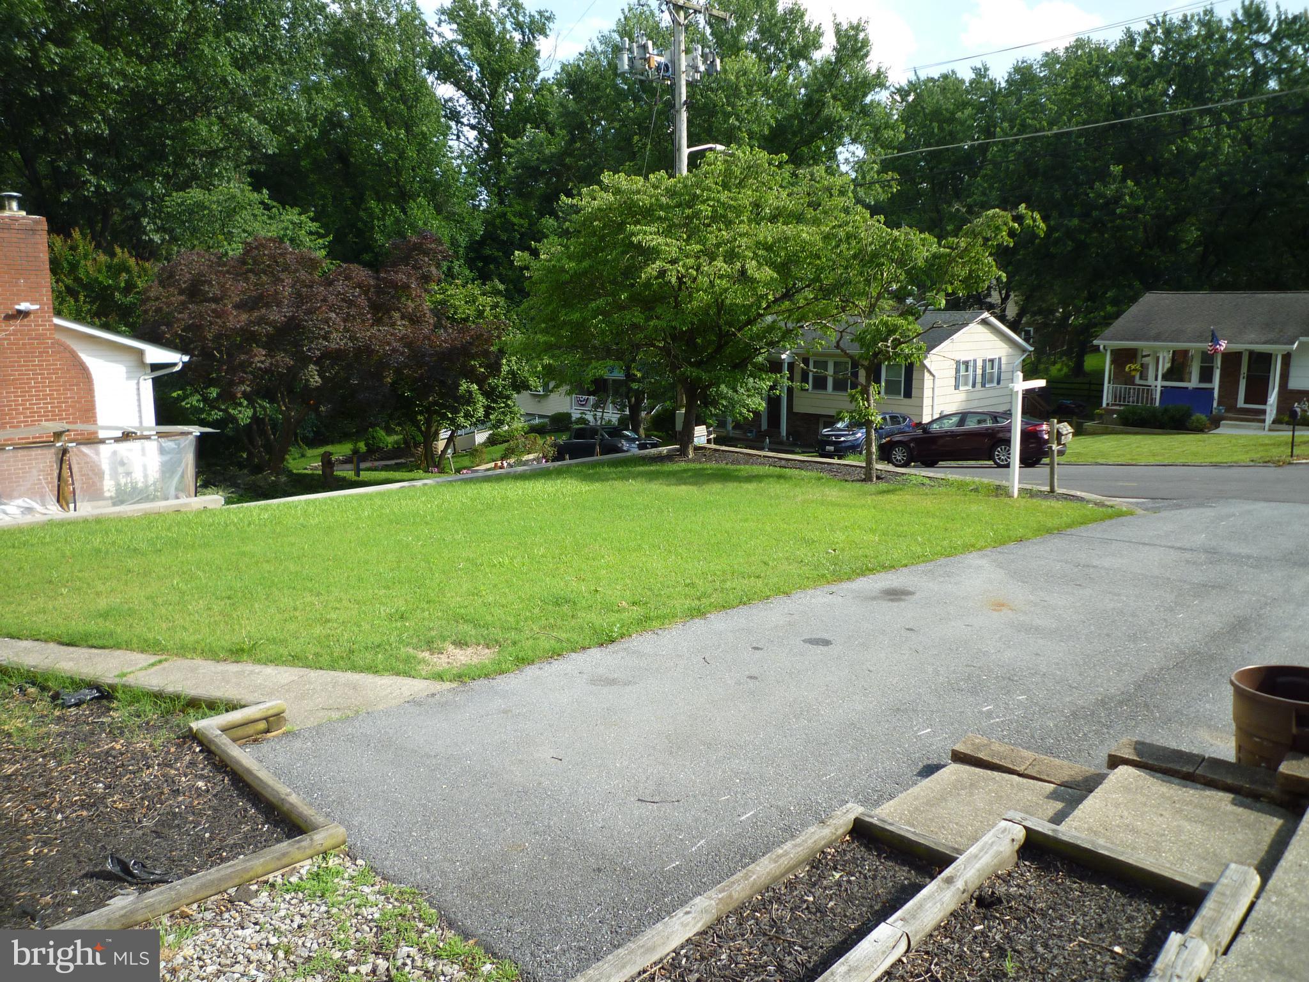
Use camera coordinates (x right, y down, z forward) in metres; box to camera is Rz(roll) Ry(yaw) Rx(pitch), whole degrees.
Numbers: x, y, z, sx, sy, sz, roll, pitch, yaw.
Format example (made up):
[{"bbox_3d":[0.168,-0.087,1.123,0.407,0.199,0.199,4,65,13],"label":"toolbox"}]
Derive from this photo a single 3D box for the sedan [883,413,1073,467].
[{"bbox_3d":[8.400,-1.380,25.350,4.870,1.475,1.860,8,13,42],"label":"sedan"}]

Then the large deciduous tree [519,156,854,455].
[{"bbox_3d":[0.634,-3.815,19.539,6.822,6.263,6.400,0,9,0],"label":"large deciduous tree"}]

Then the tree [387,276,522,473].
[{"bbox_3d":[-4.623,-2.656,21.857,3.120,4.532,3.200,0,9,0],"label":"tree"}]

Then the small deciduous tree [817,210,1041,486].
[{"bbox_3d":[4.827,-2.514,16.617,3.989,4.745,3.800,0,9,0],"label":"small deciduous tree"}]

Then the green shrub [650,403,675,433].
[{"bbox_3d":[0.366,-3.410,45.055,1.267,1.513,1.200,0,9,0],"label":"green shrub"}]

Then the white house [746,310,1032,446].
[{"bbox_3d":[9.176,-5.023,42.407,11.500,5.582,8.800,9,13,44],"label":"white house"}]

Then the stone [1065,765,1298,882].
[{"bbox_3d":[1.783,1.163,3.234,0.640,0.065,0.560,-9,13,-42],"label":"stone"}]

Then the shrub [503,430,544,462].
[{"bbox_3d":[-3.885,-1.309,28.167,1.280,1.011,1.200,0,9,0],"label":"shrub"}]

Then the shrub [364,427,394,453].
[{"bbox_3d":[-8.493,-1.575,29.132,0.945,0.791,0.950,0,9,0],"label":"shrub"}]

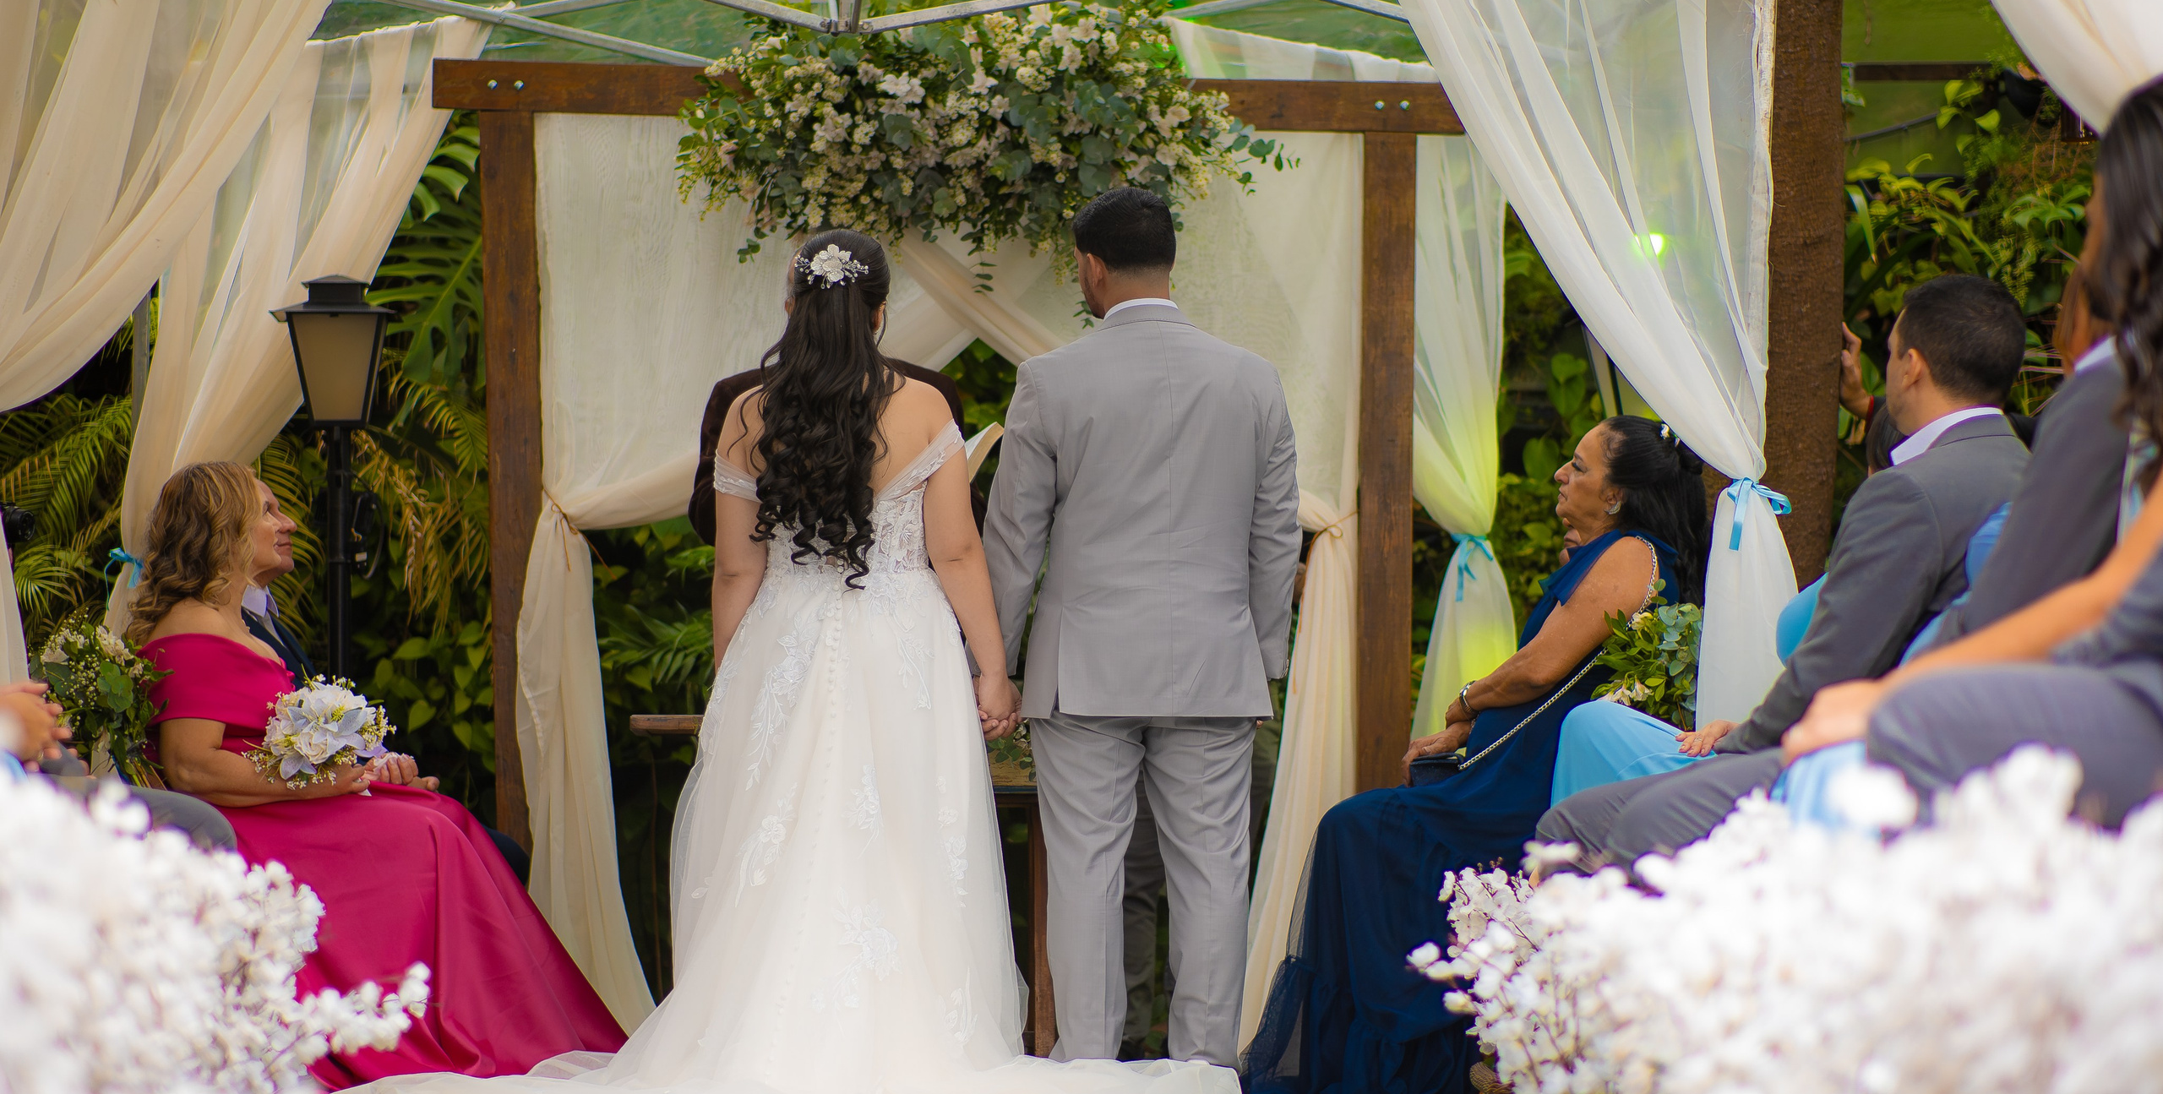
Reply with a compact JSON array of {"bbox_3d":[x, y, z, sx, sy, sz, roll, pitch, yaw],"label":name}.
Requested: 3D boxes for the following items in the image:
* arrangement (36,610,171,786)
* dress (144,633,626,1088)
[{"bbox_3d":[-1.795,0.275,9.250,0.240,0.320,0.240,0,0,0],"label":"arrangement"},{"bbox_3d":[-1.350,0.600,9.750,0.900,0.880,0.600,0,-1,-9],"label":"dress"}]

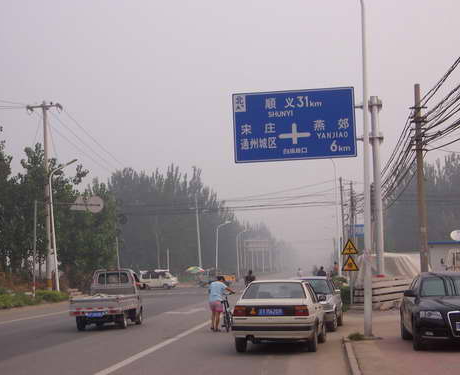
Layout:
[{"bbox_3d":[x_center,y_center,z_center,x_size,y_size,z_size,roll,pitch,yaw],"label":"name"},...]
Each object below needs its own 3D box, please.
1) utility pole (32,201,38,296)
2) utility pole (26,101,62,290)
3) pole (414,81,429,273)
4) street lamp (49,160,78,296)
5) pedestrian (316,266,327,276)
[{"bbox_3d":[-12.492,3.935,67.246,0.140,6.226,0.140,-1,-5,5],"label":"utility pole"},{"bbox_3d":[-12.482,0.821,71.514,2.400,13.100,0.400,-1,-5,8],"label":"utility pole"},{"bbox_3d":[7.725,0.307,42.355,0.320,9.006,0.320,-1,-5,5],"label":"pole"},{"bbox_3d":[-11.161,2.675,70.361,1.950,9.200,0.300,-1,-5,7],"label":"street lamp"},{"bbox_3d":[5.039,5.258,58.068,0.500,1.720,0.380,-1,-5,5],"label":"pedestrian"}]

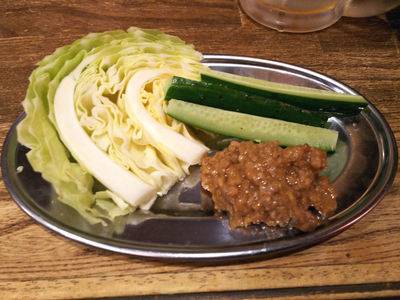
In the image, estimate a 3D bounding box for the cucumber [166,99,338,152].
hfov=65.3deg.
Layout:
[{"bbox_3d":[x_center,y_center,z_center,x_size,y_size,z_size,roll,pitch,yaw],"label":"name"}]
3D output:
[{"bbox_3d":[0.029,-0.016,0.191,0.101,0.015,0.016,12,51,10],"label":"cucumber"}]

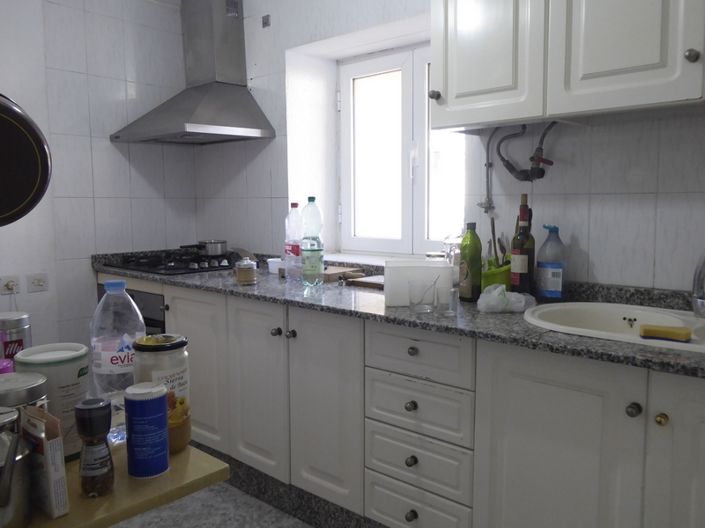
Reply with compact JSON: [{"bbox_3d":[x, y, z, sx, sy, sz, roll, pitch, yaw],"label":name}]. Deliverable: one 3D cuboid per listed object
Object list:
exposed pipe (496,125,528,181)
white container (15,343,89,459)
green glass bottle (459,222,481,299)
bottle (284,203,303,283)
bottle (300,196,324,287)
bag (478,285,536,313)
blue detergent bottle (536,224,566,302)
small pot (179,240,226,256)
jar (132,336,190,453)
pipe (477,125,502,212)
[{"bbox_3d":[0.564,-0.392,2.075,0.120,0.195,0.075,5,8,42],"label":"exposed pipe"},{"bbox_3d":[-0.513,0.239,1.023,0.114,0.180,0.114,1,6,13],"label":"white container"},{"bbox_3d":[0.414,-0.005,2.058,0.078,0.272,0.078,0,6,0],"label":"green glass bottle"},{"bbox_3d":[-0.260,-0.100,2.650,0.088,0.338,0.088,0,6,0],"label":"bottle"},{"bbox_3d":[-0.166,-0.091,2.447,0.098,0.360,0.098,0,6,0],"label":"bottle"},{"bbox_3d":[0.468,0.097,1.762,0.165,0.070,0.115,-2,6,-10],"label":"bag"},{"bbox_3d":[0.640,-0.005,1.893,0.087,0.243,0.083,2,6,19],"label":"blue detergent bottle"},{"bbox_3d":[-0.784,-0.077,3.085,0.148,0.076,0.280,4,7,37],"label":"small pot"},{"bbox_3d":[-0.337,0.229,1.050,0.092,0.190,0.092,-1,6,0],"label":"jar"},{"bbox_3d":[0.485,-0.333,2.117,0.075,0.310,0.050,5,8,42],"label":"pipe"}]

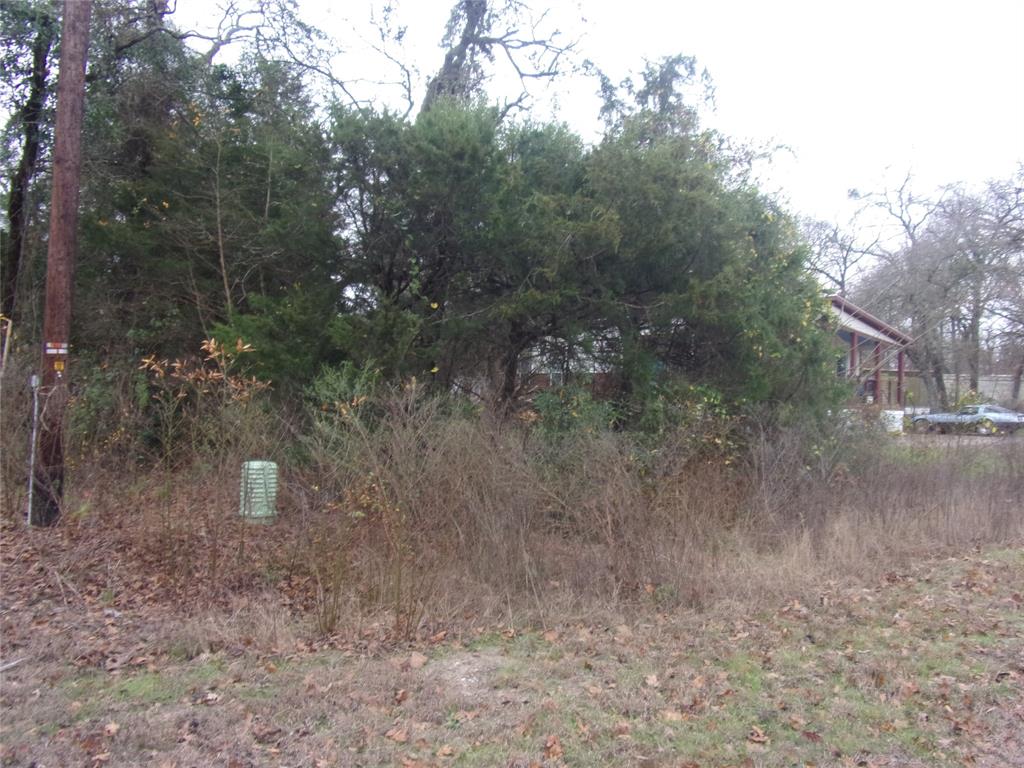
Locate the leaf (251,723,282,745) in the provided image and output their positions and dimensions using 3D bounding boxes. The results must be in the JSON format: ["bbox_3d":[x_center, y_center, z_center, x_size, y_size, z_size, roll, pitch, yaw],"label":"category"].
[{"bbox_3d":[-1.095,1.567,3.179,0.118,0.050,0.095,1,-1,0],"label":"leaf"}]

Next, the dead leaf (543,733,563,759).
[{"bbox_3d":[0.180,1.591,3.113,0.085,0.050,0.115,1,-1,0],"label":"dead leaf"}]

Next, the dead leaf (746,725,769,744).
[{"bbox_3d":[1.137,1.616,3.274,0.088,0.045,0.085,1,-1,0],"label":"dead leaf"}]

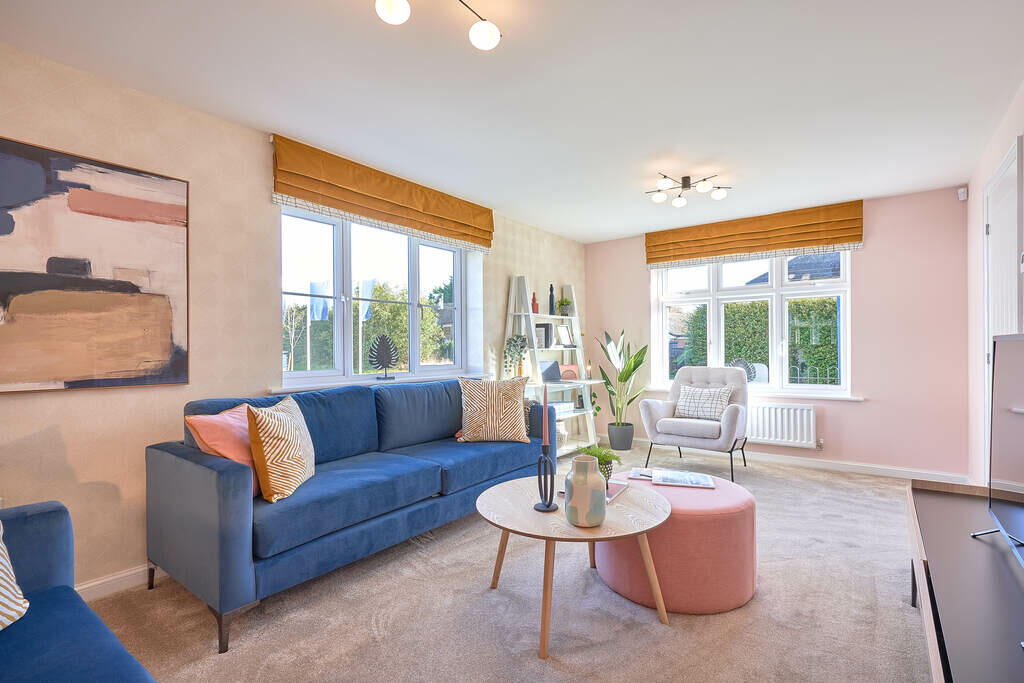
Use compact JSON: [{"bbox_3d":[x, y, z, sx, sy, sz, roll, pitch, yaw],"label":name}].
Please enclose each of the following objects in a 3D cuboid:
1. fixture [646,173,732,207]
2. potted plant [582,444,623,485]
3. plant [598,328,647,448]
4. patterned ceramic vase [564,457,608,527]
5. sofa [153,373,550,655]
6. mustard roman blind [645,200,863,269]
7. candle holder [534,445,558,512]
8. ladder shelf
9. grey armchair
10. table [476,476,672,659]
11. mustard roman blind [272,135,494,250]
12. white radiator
[{"bbox_3d":[1.278,-1.150,3.403,0.660,0.190,0.660,-1,0,39],"label":"fixture"},{"bbox_3d":[0.424,0.601,2.170,0.200,0.210,0.200,0,0,0],"label":"potted plant"},{"bbox_3d":[1.209,0.517,4.980,0.520,1.290,0.500,-1,0,39],"label":"plant"},{"bbox_3d":[0.289,0.580,1.790,0.162,0.250,0.162,0,0,0],"label":"patterned ceramic vase"},{"bbox_3d":[-0.704,0.732,2.831,0.860,0.870,2.270,-1,0,39],"label":"sofa"},{"bbox_3d":[2.260,-1.022,4.519,1.940,0.415,0.090,-1,0,39],"label":"mustard roman blind"},{"bbox_3d":[0.146,0.572,1.929,0.100,0.270,0.100,0,0,0],"label":"candle holder"},{"bbox_3d":[0.505,0.266,4.662,0.480,1.800,0.980,-1,0,39],"label":"ladder shelf"},{"bbox_3d":[1.731,0.700,4.223,0.800,0.910,0.780,-1,0,35],"label":"grey armchair"},{"bbox_3d":[0.270,0.931,1.999,0.810,0.450,0.810,0,0,0],"label":"table"},{"bbox_3d":[-0.785,-1.008,3.389,0.090,0.415,1.900,-1,0,39],"label":"mustard roman blind"},{"bbox_3d":[2.278,0.776,4.469,1.180,0.370,0.100,-1,0,39],"label":"white radiator"}]

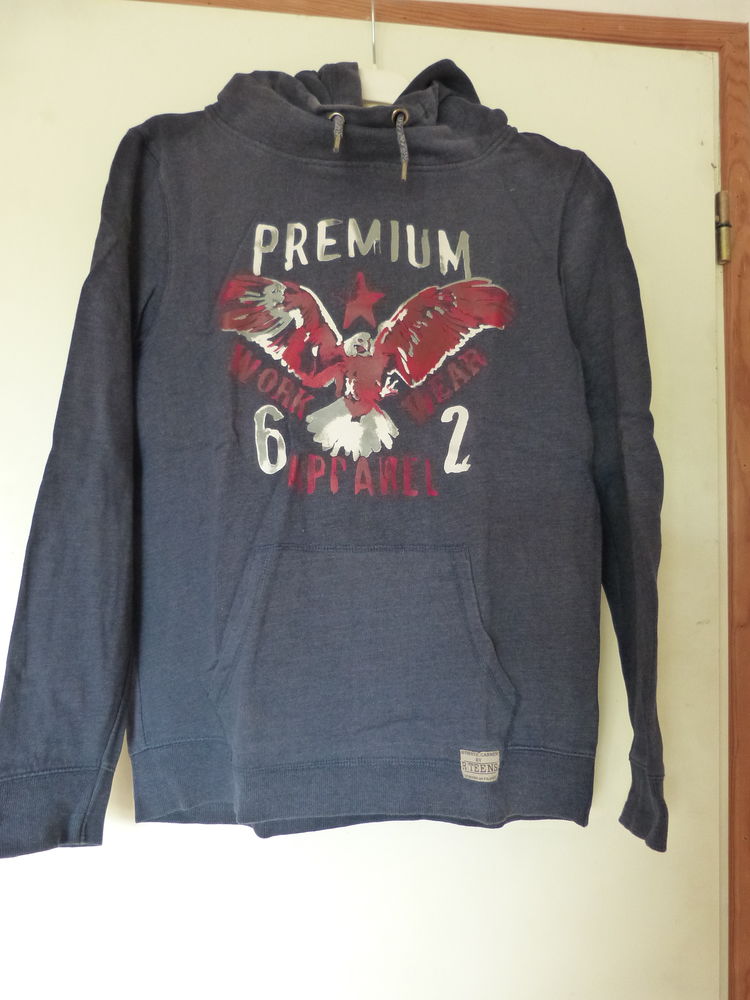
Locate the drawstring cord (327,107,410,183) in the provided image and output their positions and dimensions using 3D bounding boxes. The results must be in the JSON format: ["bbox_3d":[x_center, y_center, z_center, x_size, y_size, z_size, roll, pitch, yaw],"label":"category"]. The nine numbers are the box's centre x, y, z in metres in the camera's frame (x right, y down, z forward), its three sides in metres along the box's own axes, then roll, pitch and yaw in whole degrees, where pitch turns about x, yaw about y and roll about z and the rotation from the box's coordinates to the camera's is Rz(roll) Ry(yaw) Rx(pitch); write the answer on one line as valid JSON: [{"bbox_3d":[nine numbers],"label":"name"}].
[{"bbox_3d":[-0.006,-0.353,0.720,0.082,0.080,0.024,0,-1,-6],"label":"drawstring cord"}]

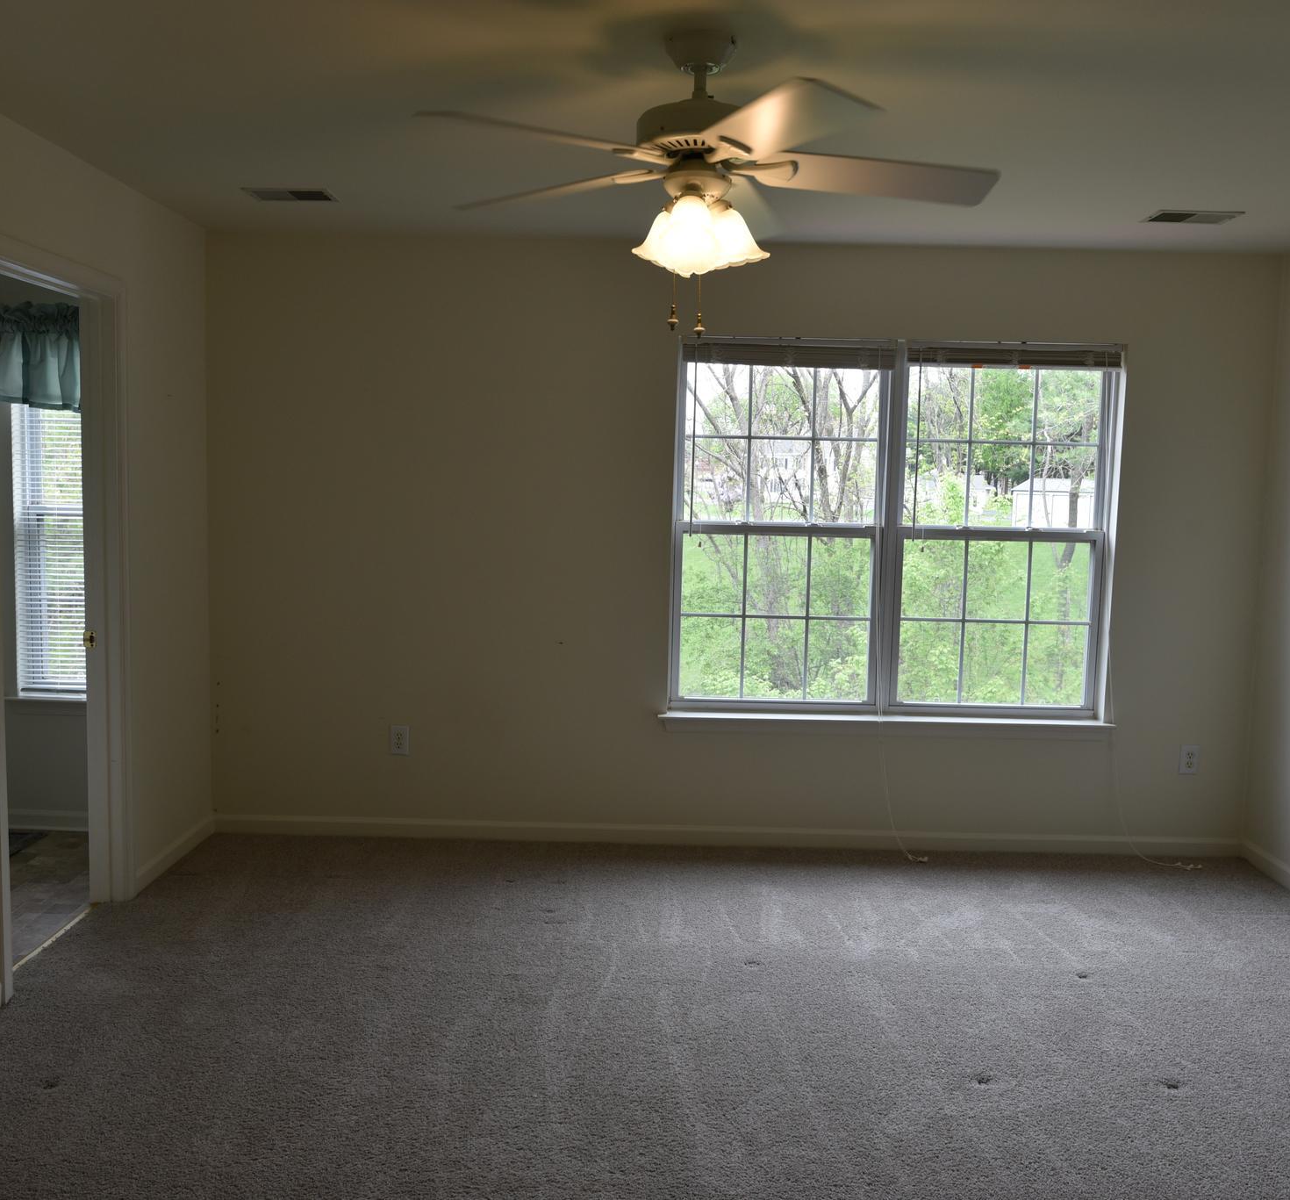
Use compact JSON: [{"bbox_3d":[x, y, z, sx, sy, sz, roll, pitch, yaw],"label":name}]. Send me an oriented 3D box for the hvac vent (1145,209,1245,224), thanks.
[{"bbox_3d":[1.870,-1.299,4.105,0.296,0.018,0.200,1,6,0],"label":"hvac vent"}]

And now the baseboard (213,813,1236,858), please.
[{"bbox_3d":[0.336,0.968,4.914,4.217,0.083,0.016,1,6,0],"label":"baseboard"}]

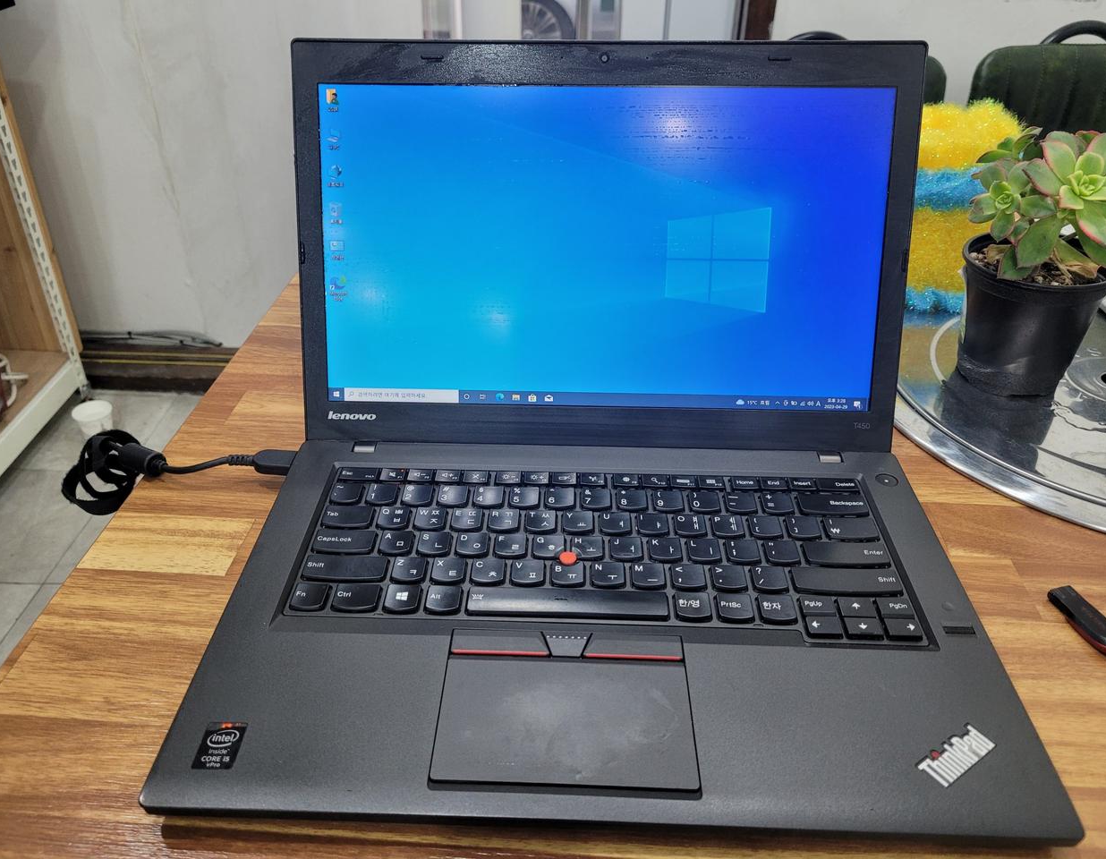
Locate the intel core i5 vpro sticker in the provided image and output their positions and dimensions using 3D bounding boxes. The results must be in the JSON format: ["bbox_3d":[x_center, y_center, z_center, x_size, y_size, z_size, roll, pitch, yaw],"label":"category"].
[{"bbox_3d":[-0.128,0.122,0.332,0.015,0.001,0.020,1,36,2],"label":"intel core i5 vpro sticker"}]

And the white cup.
[{"bbox_3d":[-0.902,-0.006,1.709,0.074,0.075,0.074,0,35,0],"label":"white cup"}]

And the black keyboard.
[{"bbox_3d":[0.022,0.058,0.424,0.286,0.008,0.117,1,36,2],"label":"black keyboard"}]

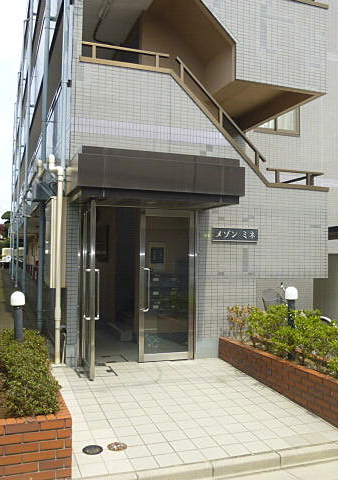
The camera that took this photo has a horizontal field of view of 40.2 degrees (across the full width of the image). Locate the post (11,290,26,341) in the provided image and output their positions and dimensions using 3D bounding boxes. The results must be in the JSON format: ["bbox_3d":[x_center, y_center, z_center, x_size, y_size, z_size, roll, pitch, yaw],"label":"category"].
[{"bbox_3d":[-1.479,0.938,4.563,0.150,0.860,0.150,1,-2,-20],"label":"post"}]

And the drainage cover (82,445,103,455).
[{"bbox_3d":[-0.606,1.694,3.684,0.160,0.030,0.165,1,-2,-20],"label":"drainage cover"}]

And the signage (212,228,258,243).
[{"bbox_3d":[0.977,-0.066,6.800,0.755,0.195,0.040,1,-2,-20],"label":"signage"}]

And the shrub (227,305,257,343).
[{"bbox_3d":[1.036,1.164,6.492,0.470,0.550,0.450,1,-2,-20],"label":"shrub"}]

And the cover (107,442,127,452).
[{"bbox_3d":[-0.416,1.698,3.749,0.155,0.030,0.155,1,-2,-20],"label":"cover"}]

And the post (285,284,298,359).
[{"bbox_3d":[1.461,1.000,5.481,0.150,0.880,0.150,1,-2,-20],"label":"post"}]

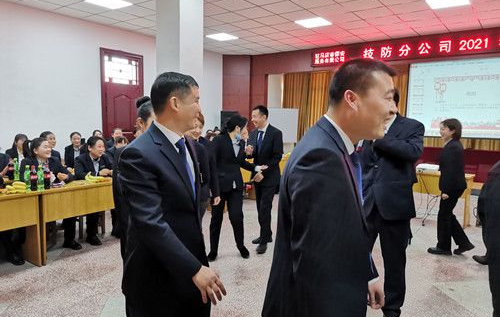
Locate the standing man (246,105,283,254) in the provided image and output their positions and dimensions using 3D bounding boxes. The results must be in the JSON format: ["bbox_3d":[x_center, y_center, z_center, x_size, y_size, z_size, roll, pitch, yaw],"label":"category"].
[{"bbox_3d":[0.170,0.219,4.516,0.500,1.700,0.400,4,6,30],"label":"standing man"}]

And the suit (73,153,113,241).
[{"bbox_3d":[-2.003,0.442,4.681,0.600,1.050,0.490,6,7,42],"label":"suit"}]

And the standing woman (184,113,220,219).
[{"bbox_3d":[-0.476,0.353,3.514,0.460,1.600,0.320,1,5,-5],"label":"standing woman"}]

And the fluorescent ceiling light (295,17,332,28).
[{"bbox_3d":[1.284,-2.711,7.500,0.600,0.050,0.600,5,7,36],"label":"fluorescent ceiling light"}]

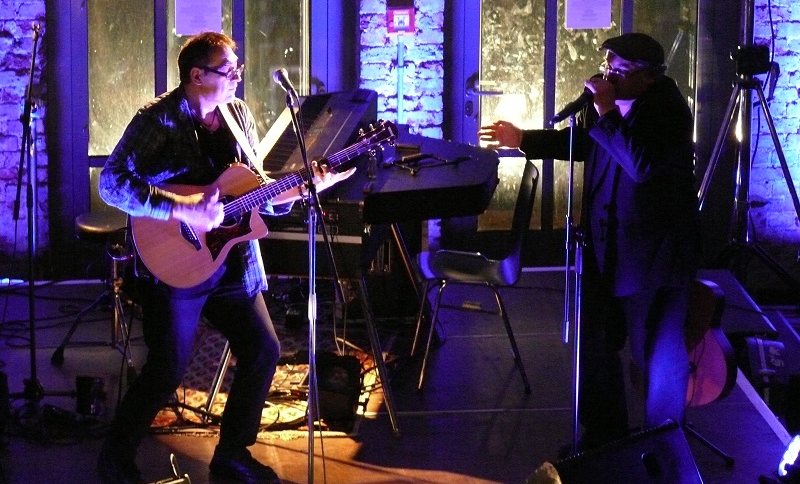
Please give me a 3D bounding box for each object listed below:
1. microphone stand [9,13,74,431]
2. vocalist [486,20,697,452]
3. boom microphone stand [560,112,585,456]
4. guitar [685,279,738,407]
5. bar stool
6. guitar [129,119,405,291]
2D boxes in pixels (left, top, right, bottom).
[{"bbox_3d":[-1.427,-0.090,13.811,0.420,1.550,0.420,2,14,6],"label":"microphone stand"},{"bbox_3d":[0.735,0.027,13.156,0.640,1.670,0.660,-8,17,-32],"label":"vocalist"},{"bbox_3d":[0.627,0.222,12.782,0.480,1.470,0.500,3,14,11],"label":"boom microphone stand"},{"bbox_3d":[1.097,0.120,13.400,0.390,1.020,0.100,6,6,21],"label":"guitar"},{"bbox_3d":[-1.198,0.186,14.735,0.480,0.570,0.480,0,14,0],"label":"bar stool"},{"bbox_3d":[-0.483,-0.185,12.620,1.040,0.410,0.120,-26,15,-13],"label":"guitar"}]

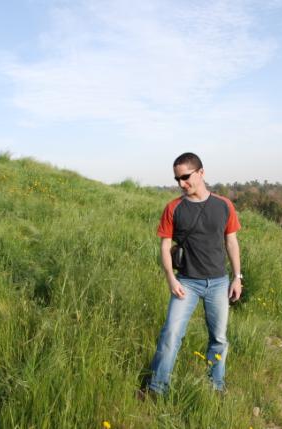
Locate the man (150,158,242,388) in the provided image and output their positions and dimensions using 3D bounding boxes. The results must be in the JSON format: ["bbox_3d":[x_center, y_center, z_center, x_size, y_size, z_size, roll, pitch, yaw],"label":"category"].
[{"bbox_3d":[0.345,0.435,3.280,0.640,1.700,0.420,0,4,7],"label":"man"}]

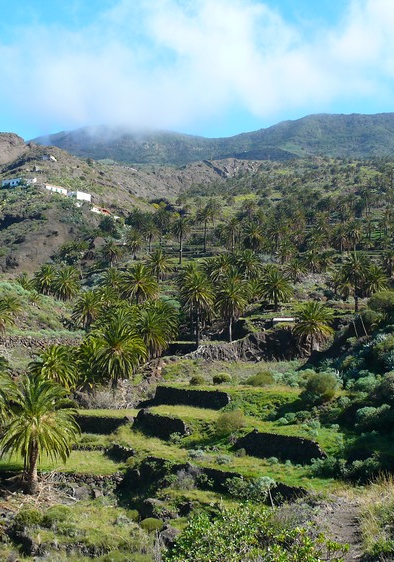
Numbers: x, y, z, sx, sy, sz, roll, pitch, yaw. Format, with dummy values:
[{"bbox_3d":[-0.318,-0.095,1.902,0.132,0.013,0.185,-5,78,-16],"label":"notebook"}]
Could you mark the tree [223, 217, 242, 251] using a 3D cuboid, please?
[{"bbox_3d":[11.140,-14.760,238.000,5.650,10.360,5.650,0,3,0],"label":"tree"}]

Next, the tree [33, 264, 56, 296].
[{"bbox_3d":[-32.080,0.210,160.000,5.700,7.390,5.530,0,0,0],"label":"tree"}]

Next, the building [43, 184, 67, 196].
[{"bbox_3d":[-79.536,-50.212,421.059,6.500,4.200,16.500,-1,-2,32],"label":"building"}]

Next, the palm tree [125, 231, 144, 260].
[{"bbox_3d":[-20.198,-11.392,245.000,6.140,9.534,6.140,0,-2,0],"label":"palm tree"}]

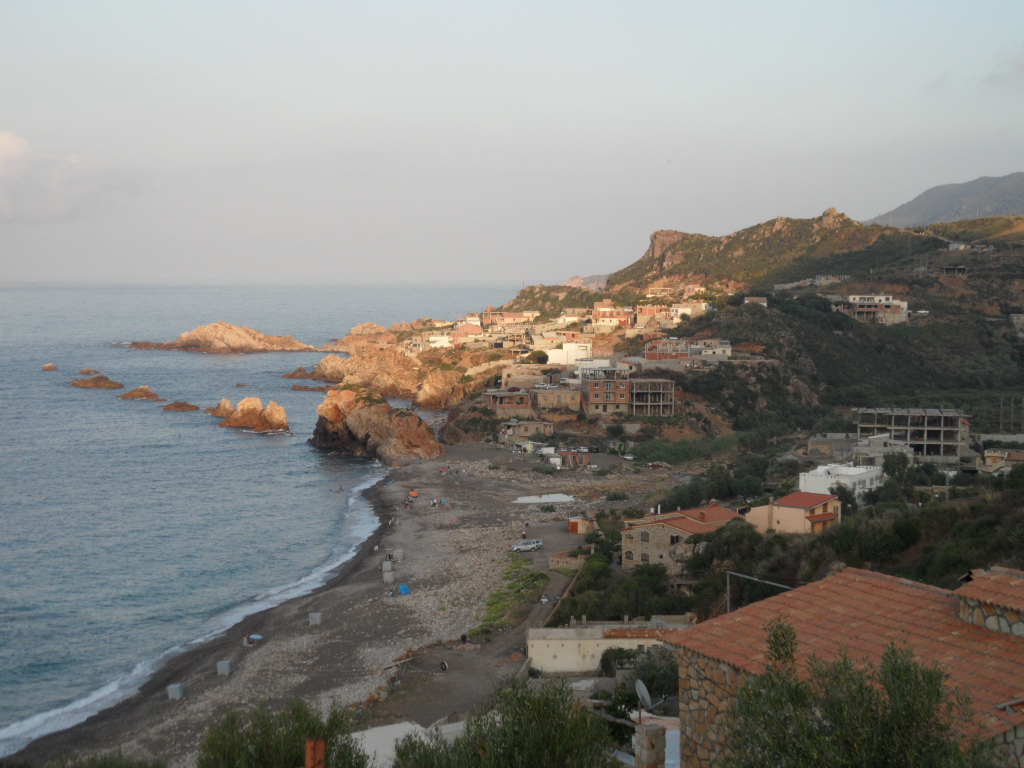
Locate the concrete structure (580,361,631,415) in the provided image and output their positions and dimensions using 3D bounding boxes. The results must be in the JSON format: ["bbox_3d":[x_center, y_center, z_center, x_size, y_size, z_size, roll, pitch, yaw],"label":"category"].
[{"bbox_3d":[26.240,1.300,492.930,11.500,13.300,12.000,-1,3,-9],"label":"concrete structure"}]

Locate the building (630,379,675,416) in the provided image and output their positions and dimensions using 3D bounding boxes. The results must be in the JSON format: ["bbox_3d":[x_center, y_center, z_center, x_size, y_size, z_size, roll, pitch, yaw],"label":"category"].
[{"bbox_3d":[36.350,3.360,455.990,10.400,8.900,9.000,0,3,-3],"label":"building"}]

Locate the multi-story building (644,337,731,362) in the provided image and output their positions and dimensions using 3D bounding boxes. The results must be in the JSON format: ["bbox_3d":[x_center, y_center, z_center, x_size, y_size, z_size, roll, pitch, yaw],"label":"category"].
[{"bbox_3d":[54.710,-10.890,553.320,26.000,7.200,12.000,0,3,1],"label":"multi-story building"}]

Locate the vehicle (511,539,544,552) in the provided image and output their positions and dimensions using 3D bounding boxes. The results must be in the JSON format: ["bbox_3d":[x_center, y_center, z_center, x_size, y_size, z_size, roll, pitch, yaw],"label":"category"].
[{"bbox_3d":[2.070,24.810,271.930,4.100,1.500,1.700,-2,4,-25],"label":"vehicle"}]

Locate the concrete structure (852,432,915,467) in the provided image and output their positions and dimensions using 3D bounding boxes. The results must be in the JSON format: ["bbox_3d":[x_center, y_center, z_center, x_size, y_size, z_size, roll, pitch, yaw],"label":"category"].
[{"bbox_3d":[76.910,13.630,367.440,12.200,6.800,9.000,0,3,6],"label":"concrete structure"}]

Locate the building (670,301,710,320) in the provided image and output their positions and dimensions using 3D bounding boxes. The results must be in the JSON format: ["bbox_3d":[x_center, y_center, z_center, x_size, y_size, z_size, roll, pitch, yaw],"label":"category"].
[{"bbox_3d":[70.950,-29.570,705.480,15.000,6.800,10.000,1,3,14],"label":"building"}]

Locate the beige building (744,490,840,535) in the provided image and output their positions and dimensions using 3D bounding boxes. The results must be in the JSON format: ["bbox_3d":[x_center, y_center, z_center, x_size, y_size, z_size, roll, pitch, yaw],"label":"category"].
[{"bbox_3d":[43.560,19.790,274.640,11.500,5.400,8.200,3,5,45],"label":"beige building"}]

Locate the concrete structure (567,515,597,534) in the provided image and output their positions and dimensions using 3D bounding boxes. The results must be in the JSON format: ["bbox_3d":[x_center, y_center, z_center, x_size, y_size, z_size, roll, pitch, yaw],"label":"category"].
[{"bbox_3d":[11.570,23.510,299.900,3.200,2.600,4.000,2,4,25],"label":"concrete structure"}]

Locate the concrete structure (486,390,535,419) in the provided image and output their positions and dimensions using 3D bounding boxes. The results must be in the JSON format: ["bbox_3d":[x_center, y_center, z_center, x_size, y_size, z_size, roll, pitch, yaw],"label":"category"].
[{"bbox_3d":[-0.670,5.440,476.140,9.400,6.400,12.000,-1,4,-17],"label":"concrete structure"}]

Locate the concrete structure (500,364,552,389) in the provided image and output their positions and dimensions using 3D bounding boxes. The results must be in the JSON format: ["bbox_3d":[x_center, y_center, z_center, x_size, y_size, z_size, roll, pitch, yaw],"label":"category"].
[{"bbox_3d":[3.720,-1.980,471.700,12.800,5.700,9.000,0,3,2],"label":"concrete structure"}]

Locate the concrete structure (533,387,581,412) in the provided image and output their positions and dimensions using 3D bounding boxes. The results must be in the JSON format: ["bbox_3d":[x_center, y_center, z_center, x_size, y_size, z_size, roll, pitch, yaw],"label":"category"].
[{"bbox_3d":[11.560,4.450,456.050,10.600,5.500,9.000,-1,3,-12],"label":"concrete structure"}]

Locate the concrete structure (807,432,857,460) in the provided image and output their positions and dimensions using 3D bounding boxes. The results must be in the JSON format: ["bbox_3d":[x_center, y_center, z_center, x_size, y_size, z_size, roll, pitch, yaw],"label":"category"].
[{"bbox_3d":[74.680,14.220,413.550,11.500,5.500,8.000,0,3,6],"label":"concrete structure"}]

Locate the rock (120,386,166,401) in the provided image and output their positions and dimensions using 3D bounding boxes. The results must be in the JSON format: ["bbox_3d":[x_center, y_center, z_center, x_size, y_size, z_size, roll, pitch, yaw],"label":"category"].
[{"bbox_3d":[-143.520,3.190,689.380,17.500,4.600,9.000,0,3,0],"label":"rock"}]

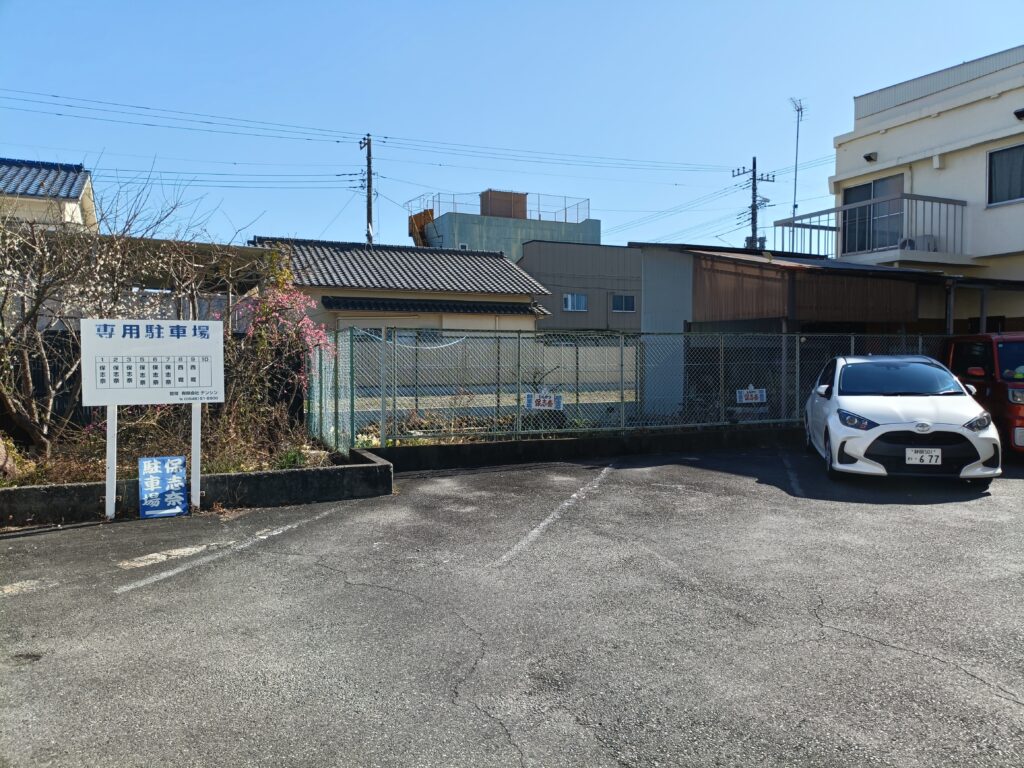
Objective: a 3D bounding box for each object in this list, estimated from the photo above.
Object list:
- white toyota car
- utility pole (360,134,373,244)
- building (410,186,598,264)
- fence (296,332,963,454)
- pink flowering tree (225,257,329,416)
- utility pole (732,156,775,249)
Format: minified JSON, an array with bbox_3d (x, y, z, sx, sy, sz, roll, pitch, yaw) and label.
[{"bbox_3d":[4.879,0.358,9.661,1.720,1.500,3.940,0,2,16],"label":"white toyota car"},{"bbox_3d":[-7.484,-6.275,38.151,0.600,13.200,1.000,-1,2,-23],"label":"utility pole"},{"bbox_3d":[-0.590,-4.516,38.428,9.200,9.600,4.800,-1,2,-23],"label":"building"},{"bbox_3d":[2.622,-0.066,13.060,11.500,1.570,3.300,-1,2,-23],"label":"fence"},{"bbox_3d":[-3.056,-0.408,9.592,1.300,2.250,1.250,-1,2,-23],"label":"pink flowering tree"},{"bbox_3d":[15.014,-6.996,45.848,2.100,13.970,1.800,-1,2,-23],"label":"utility pole"}]

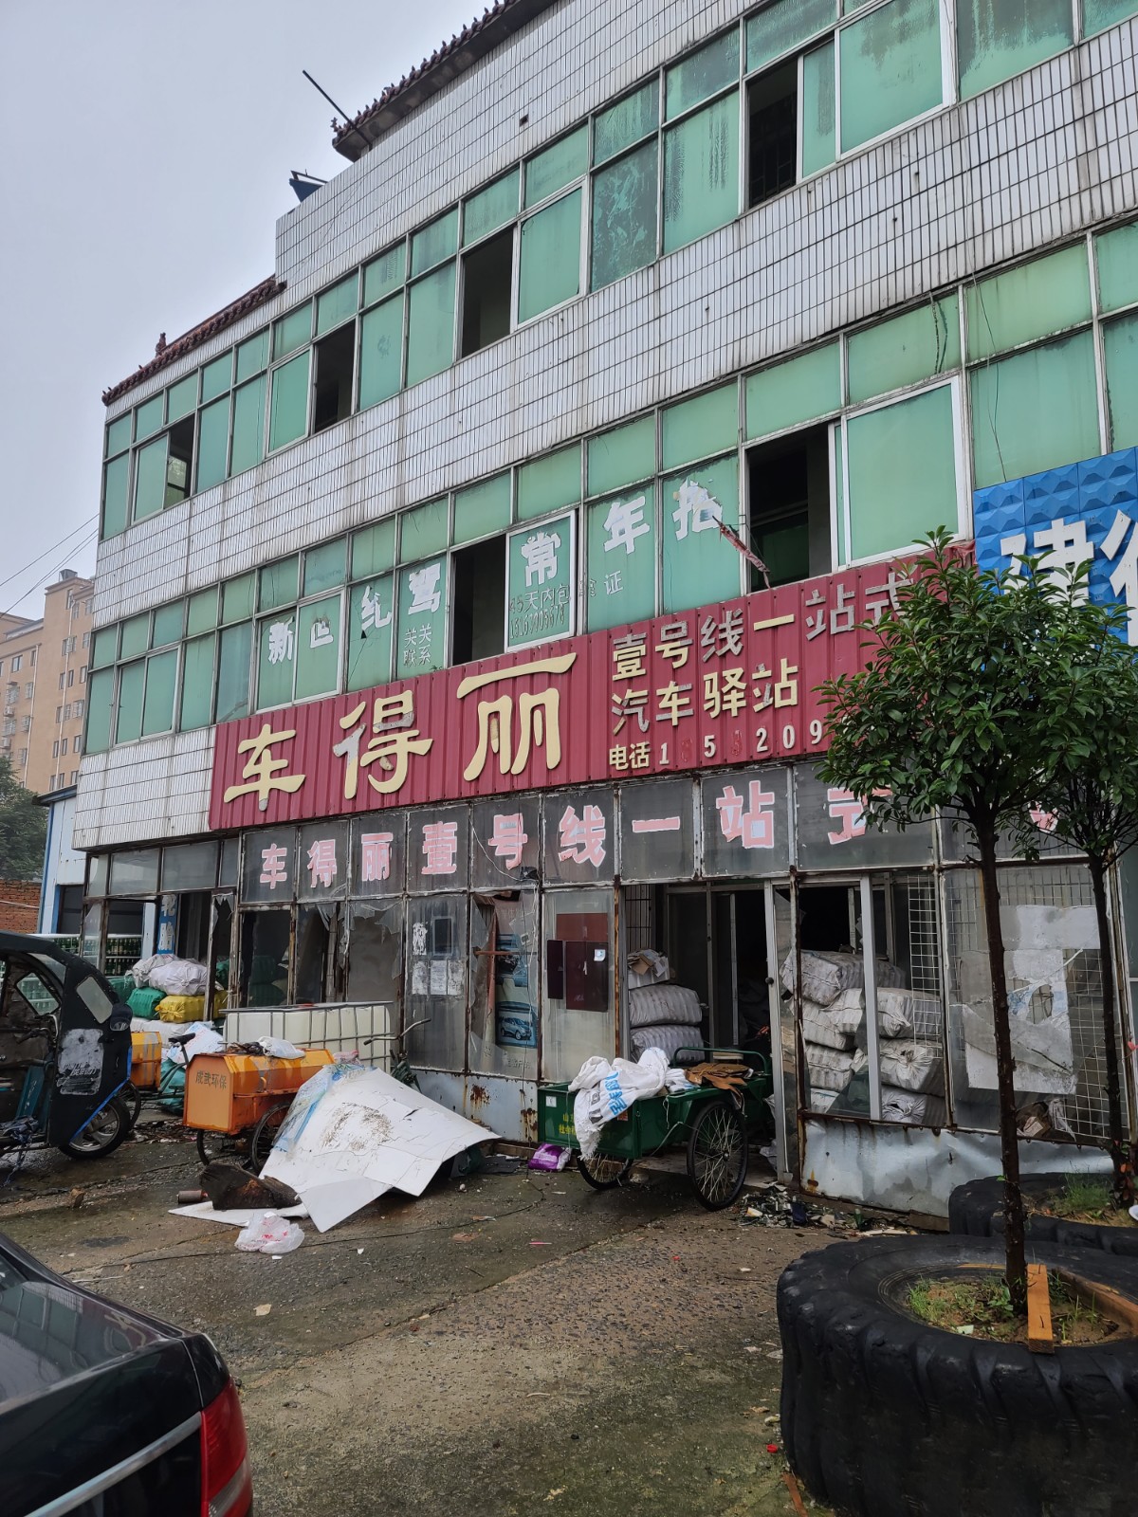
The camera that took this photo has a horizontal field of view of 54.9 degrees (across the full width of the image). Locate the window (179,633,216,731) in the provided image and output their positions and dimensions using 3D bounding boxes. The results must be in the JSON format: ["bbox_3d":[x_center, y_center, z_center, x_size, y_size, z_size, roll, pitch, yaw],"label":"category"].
[{"bbox_3d":[-4.363,-0.879,12.932,0.676,1.072,0.080,-8,-14,41],"label":"window"}]

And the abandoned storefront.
[{"bbox_3d":[-1.575,1.923,10.261,12.650,2.870,0.600,-8,-13,41],"label":"abandoned storefront"}]

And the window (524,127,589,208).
[{"bbox_3d":[-0.128,-5.747,10.662,0.837,0.458,0.080,-8,-13,41],"label":"window"}]

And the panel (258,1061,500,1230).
[{"bbox_3d":[-1.471,2.629,7.618,1.400,0.760,1.700,-4,-11,24],"label":"panel"}]

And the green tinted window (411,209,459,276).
[{"bbox_3d":[-1.353,-5.174,11.022,0.705,0.471,0.060,-8,-13,41],"label":"green tinted window"}]

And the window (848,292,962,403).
[{"bbox_3d":[2.238,-2.736,7.350,0.787,0.486,0.060,-8,-13,41],"label":"window"}]

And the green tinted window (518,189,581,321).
[{"bbox_3d":[-0.194,-4.838,10.559,0.825,1.038,0.080,-8,-13,41],"label":"green tinted window"}]

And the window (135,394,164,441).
[{"bbox_3d":[-5.680,-4.629,14.850,0.736,0.499,0.060,-8,-13,41],"label":"window"}]

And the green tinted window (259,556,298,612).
[{"bbox_3d":[-3.190,-1.919,12.094,0.707,0.494,0.090,-9,-13,40],"label":"green tinted window"}]

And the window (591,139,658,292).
[{"bbox_3d":[0.478,-4.570,9.265,0.723,1.091,0.080,-8,-14,41],"label":"window"}]

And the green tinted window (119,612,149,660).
[{"bbox_3d":[-5.607,-1.578,14.164,0.706,0.499,0.080,-8,-13,41],"label":"green tinted window"}]

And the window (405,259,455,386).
[{"bbox_3d":[-1.355,-4.290,10.846,0.699,1.034,0.080,-8,-13,41],"label":"window"}]

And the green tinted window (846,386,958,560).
[{"bbox_3d":[2.196,-1.872,7.251,0.730,1.005,0.080,-8,-13,41],"label":"green tinted window"}]

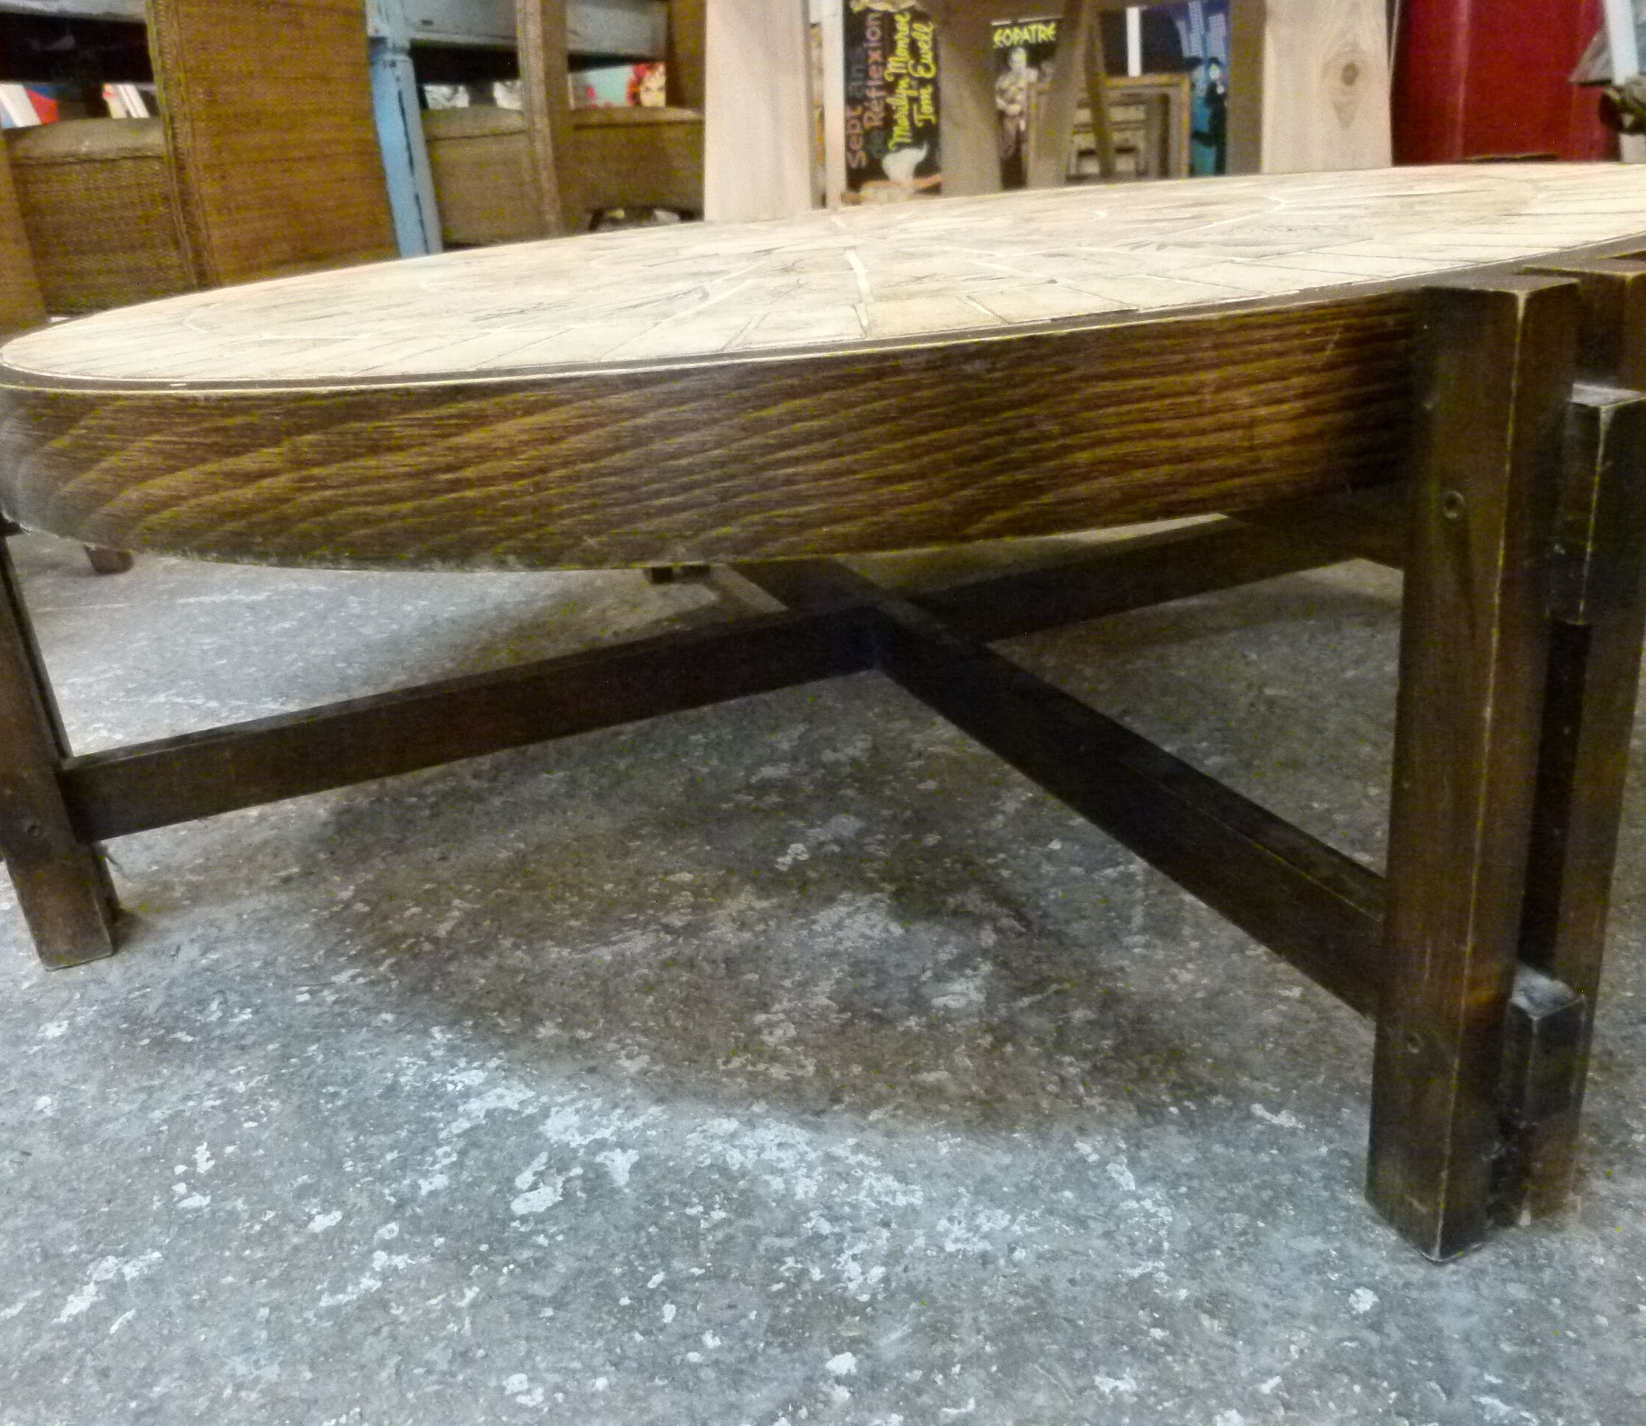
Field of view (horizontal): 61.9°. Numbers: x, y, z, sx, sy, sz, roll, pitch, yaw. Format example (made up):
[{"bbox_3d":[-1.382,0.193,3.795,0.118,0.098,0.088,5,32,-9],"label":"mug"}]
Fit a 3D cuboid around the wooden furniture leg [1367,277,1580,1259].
[{"bbox_3d":[0.229,0.037,0.497,0.022,0.370,0.041,-13,22,-18],"label":"wooden furniture leg"}]

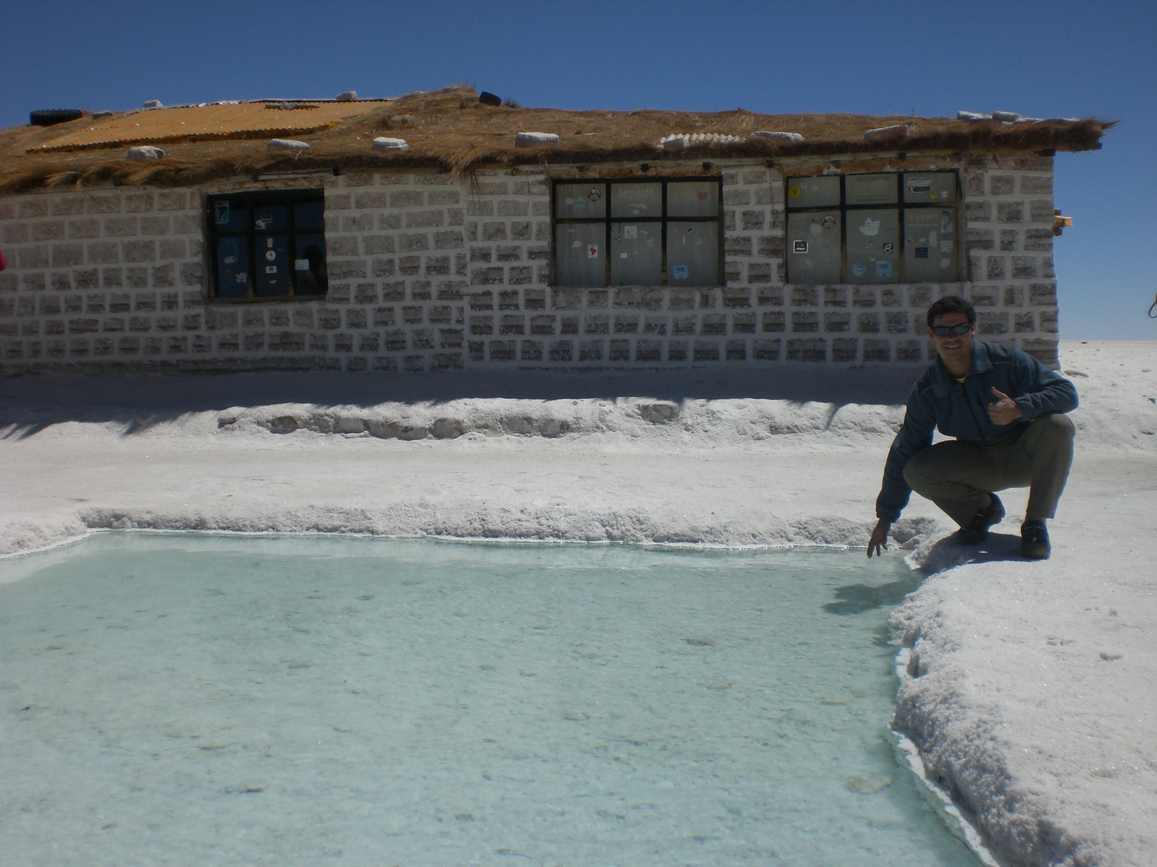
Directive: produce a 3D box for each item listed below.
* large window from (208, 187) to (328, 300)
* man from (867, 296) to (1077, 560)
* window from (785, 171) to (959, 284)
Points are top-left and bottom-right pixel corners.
[{"bbox_3d":[-3.408,-2.050,13.900,1.460,1.170,0.100,1,4,16],"label":"large window"},{"bbox_3d":[1.494,-0.030,4.800,0.770,0.970,0.690,2,4,20],"label":"man"},{"bbox_3d":[2.933,-2.057,12.750,1.740,1.120,0.100,1,4,13],"label":"window"}]

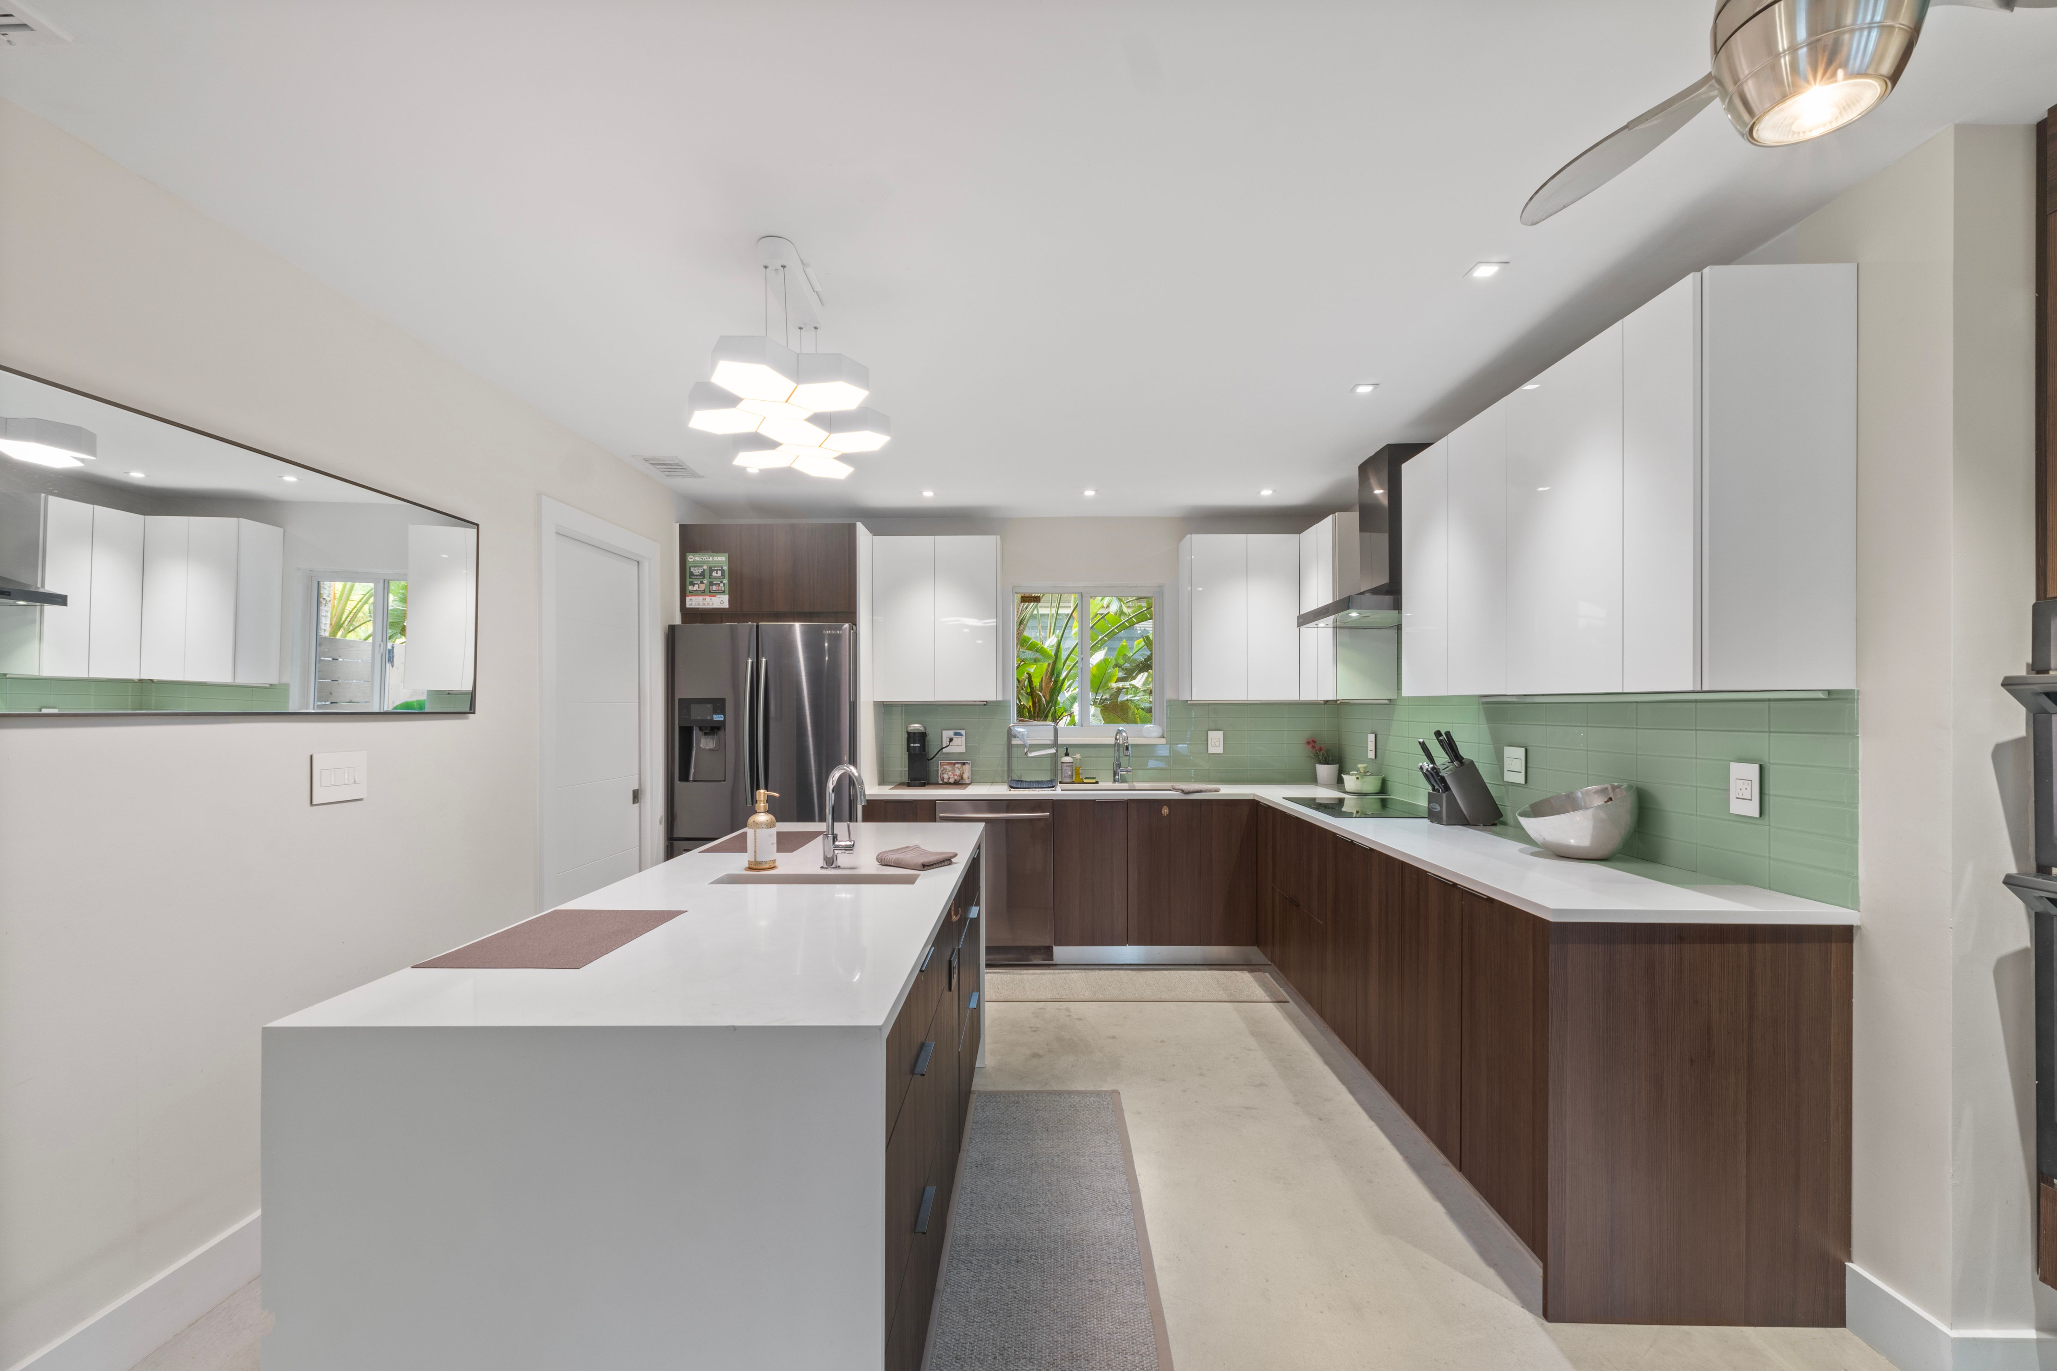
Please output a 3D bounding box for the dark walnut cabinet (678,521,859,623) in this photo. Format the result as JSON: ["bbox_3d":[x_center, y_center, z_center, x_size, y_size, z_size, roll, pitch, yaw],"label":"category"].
[{"bbox_3d":[-1.330,-0.563,4.758,0.926,0.526,0.671,0,-1,1],"label":"dark walnut cabinet"}]

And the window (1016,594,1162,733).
[{"bbox_3d":[0.339,-0.134,5.080,0.860,0.860,0.080,0,-1,1],"label":"window"}]

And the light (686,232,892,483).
[{"bbox_3d":[-0.613,-0.851,2.220,0.520,0.420,0.920,0,-1,1],"label":"light"}]

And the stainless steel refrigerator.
[{"bbox_3d":[-1.335,0.587,4.600,0.900,1.780,0.780,0,-1,1],"label":"stainless steel refrigerator"}]

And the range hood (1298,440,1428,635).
[{"bbox_3d":[1.580,-0.657,3.860,0.515,0.720,0.750,0,-1,1],"label":"range hood"}]

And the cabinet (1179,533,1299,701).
[{"bbox_3d":[1.203,-0.368,4.911,0.600,0.922,0.342,0,-1,1],"label":"cabinet"}]

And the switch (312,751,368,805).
[{"bbox_3d":[-1.848,0.248,2.305,0.012,0.131,0.176,0,-1,1],"label":"switch"}]

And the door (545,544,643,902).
[{"bbox_3d":[-1.841,0.433,3.680,0.045,2.040,0.760,0,-1,1],"label":"door"}]

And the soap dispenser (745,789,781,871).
[{"bbox_3d":[-0.734,0.396,2.370,0.094,0.215,0.082,0,-1,1],"label":"soap dispenser"}]

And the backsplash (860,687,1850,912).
[{"bbox_3d":[0.469,0.297,3.482,2.693,0.482,3.221,0,-1,1],"label":"backsplash"}]

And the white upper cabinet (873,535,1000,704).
[{"bbox_3d":[-0.515,-0.364,4.928,0.681,0.922,0.342,0,-1,1],"label":"white upper cabinet"}]

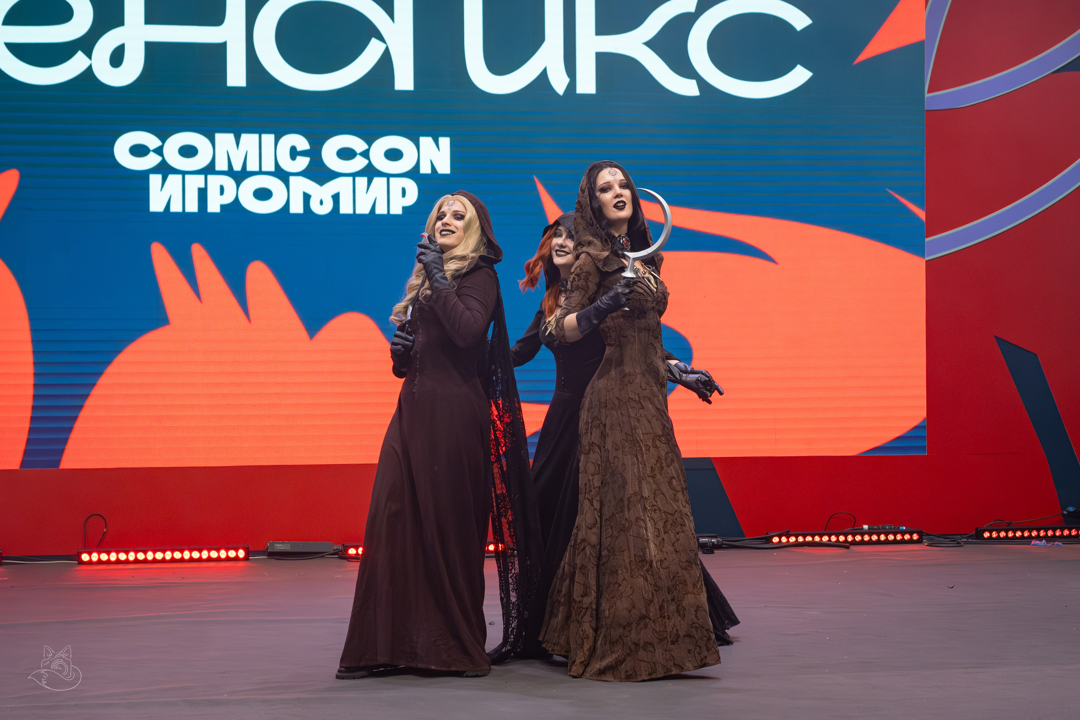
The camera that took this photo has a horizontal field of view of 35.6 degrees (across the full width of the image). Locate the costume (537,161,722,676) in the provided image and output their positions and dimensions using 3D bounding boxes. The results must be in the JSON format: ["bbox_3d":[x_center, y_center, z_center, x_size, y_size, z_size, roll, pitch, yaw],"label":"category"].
[{"bbox_3d":[0.332,0.208,6.150,0.660,1.840,0.620,0,0,38],"label":"costume"}]

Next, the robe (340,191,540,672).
[{"bbox_3d":[-0.366,0.260,6.120,0.750,1.740,0.600,0,0,-34],"label":"robe"}]

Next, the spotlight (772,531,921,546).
[{"bbox_3d":[1.868,1.090,10.300,0.960,0.080,0.090,0,0,-9],"label":"spotlight"}]

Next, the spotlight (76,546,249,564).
[{"bbox_3d":[-2.174,1.125,9.700,0.960,0.080,0.090,0,0,-9],"label":"spotlight"}]

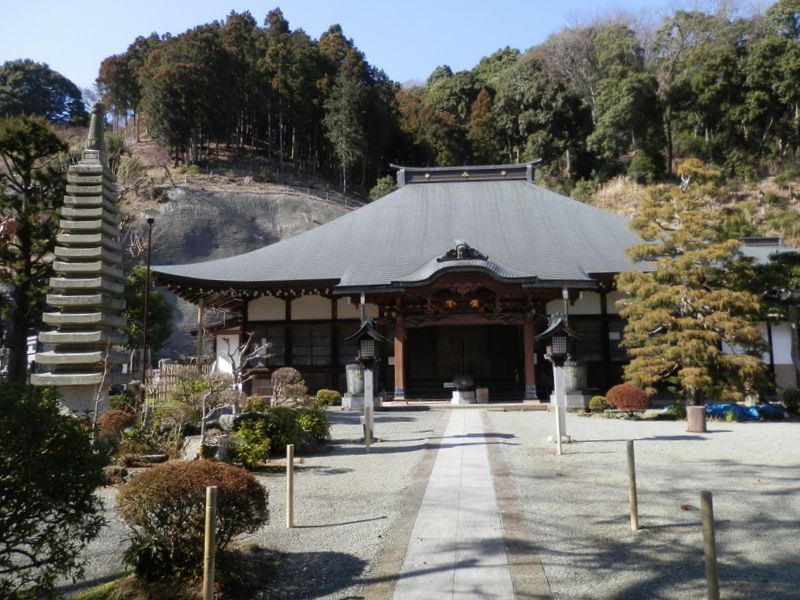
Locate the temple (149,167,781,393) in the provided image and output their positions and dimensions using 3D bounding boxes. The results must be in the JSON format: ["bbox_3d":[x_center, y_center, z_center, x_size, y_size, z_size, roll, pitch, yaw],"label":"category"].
[{"bbox_3d":[2.724,-1.299,24.472,21.000,10.300,16.200,-1,-5,7],"label":"temple"}]

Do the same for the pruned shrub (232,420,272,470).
[{"bbox_3d":[-2.093,2.037,8.200,0.560,0.690,0.560,-1,-5,7],"label":"pruned shrub"}]

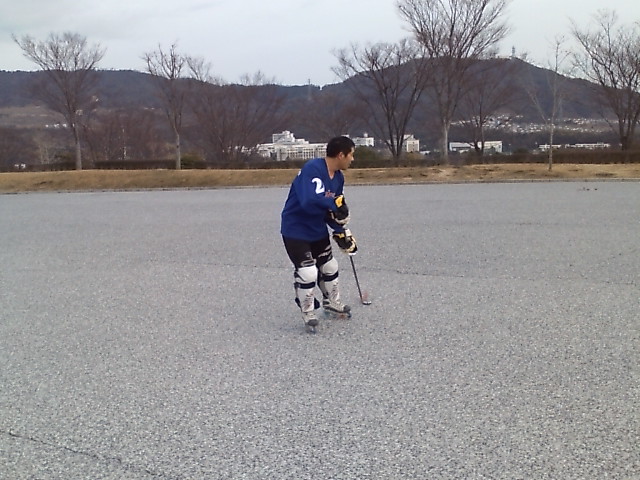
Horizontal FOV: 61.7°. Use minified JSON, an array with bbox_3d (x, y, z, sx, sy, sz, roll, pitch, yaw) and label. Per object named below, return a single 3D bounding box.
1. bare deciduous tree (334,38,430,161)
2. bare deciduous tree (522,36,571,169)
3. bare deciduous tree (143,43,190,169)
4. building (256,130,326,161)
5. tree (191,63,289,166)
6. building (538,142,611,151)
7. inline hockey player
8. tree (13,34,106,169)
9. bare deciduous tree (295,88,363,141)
[{"bbox_3d":[5.218,-11.512,44.762,8.013,10.151,8.013,-1,9,0],"label":"bare deciduous tree"},{"bbox_3d":[15.713,-9.274,37.034,3.454,8.881,3.454,-1,9,0],"label":"bare deciduous tree"},{"bbox_3d":[-11.150,-9.688,38.949,3.484,8.909,3.484,-1,9,0],"label":"bare deciduous tree"},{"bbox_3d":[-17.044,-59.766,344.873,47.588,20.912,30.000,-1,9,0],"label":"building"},{"bbox_3d":[-7.420,-11.361,48.815,9.099,8.886,9.099,-1,9,0],"label":"tree"},{"bbox_3d":[187.281,-67.695,394.578,53.021,7.984,18.000,0,9,6],"label":"building"},{"bbox_3d":[-0.004,-0.038,4.833,0.600,1.757,0.600,8,12,43],"label":"inline hockey player"},{"bbox_3d":[-18.493,-9.718,37.919,6.498,9.450,6.498,-1,9,0],"label":"tree"},{"bbox_3d":[0.931,-12.616,58.754,7.450,7.724,7.450,-1,9,0],"label":"bare deciduous tree"}]

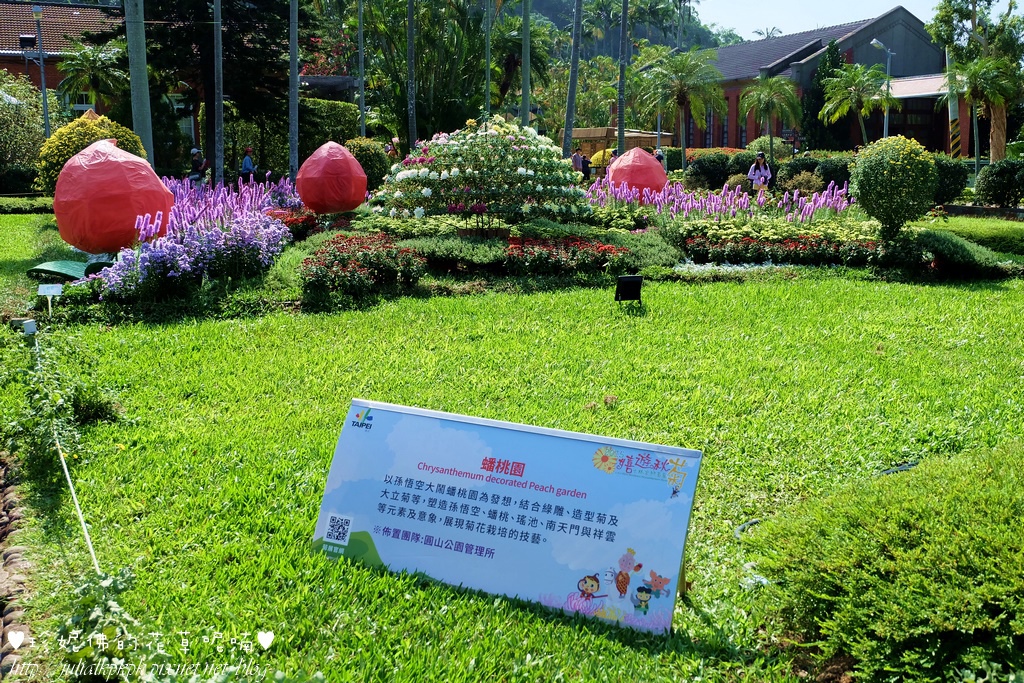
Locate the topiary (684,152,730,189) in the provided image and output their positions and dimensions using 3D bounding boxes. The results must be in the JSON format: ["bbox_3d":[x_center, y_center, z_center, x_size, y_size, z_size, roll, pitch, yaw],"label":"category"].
[{"bbox_3d":[5.059,-4.260,26.500,1.300,1.260,1.250,-1,11,0],"label":"topiary"}]

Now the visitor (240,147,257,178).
[{"bbox_3d":[-7.242,-4.518,28.147,0.380,1.600,0.480,0,11,0],"label":"visitor"}]

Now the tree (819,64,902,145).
[{"bbox_3d":[11.156,-6.839,32.876,2.650,4.100,2.650,0,11,0],"label":"tree"}]

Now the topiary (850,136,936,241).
[{"bbox_3d":[6.129,-2.437,16.454,1.370,1.680,1.370,0,11,0],"label":"topiary"}]

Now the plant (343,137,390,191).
[{"bbox_3d":[-4.027,-4.794,28.151,1.300,1.650,1.300,0,11,0],"label":"plant"}]

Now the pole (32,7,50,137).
[{"bbox_3d":[-12.700,-6.380,28.000,0.330,5.500,0.330,-1,11,0],"label":"pole"}]

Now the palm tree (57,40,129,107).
[{"bbox_3d":[-13.324,-7.122,33.000,2.400,5.100,2.400,-1,11,0],"label":"palm tree"}]

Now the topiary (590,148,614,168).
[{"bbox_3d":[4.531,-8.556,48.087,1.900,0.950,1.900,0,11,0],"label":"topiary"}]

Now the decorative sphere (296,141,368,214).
[{"bbox_3d":[-3.969,-3.605,22.643,1.540,1.560,1.540,0,11,0],"label":"decorative sphere"}]

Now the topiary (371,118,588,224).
[{"bbox_3d":[-0.539,-2.837,17.000,3.550,1.750,3.400,-1,11,0],"label":"topiary"}]

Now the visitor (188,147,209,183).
[{"bbox_3d":[-9.184,-4.862,30.000,0.550,1.650,0.480,0,11,3],"label":"visitor"}]

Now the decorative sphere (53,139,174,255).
[{"bbox_3d":[-5.642,-1.980,14.500,1.690,1.660,1.690,-1,11,0],"label":"decorative sphere"}]

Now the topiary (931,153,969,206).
[{"bbox_3d":[11.109,-4.135,26.124,1.120,1.350,1.120,0,11,0],"label":"topiary"}]

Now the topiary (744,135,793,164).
[{"bbox_3d":[9.805,-7.097,39.147,1.850,1.600,1.850,0,11,0],"label":"topiary"}]

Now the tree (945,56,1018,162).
[{"bbox_3d":[11.184,-5.109,24.500,1.800,3.450,1.800,-1,11,0],"label":"tree"}]

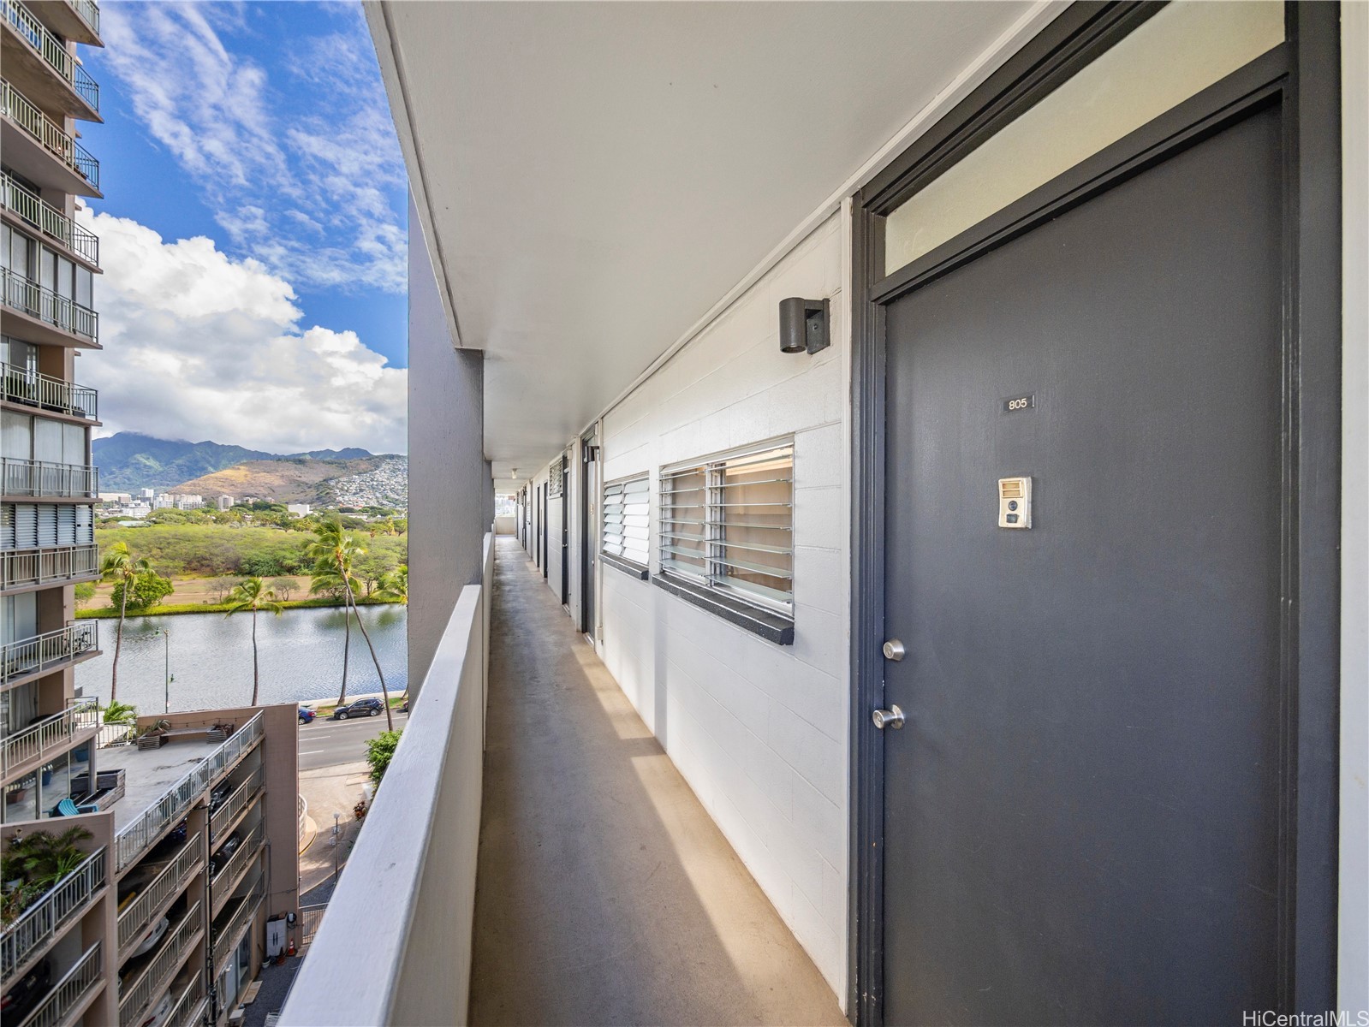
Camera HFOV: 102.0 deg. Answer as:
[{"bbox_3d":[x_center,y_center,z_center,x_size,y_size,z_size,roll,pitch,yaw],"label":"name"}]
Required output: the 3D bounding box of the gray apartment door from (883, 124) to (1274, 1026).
[{"bbox_3d":[0.759,0.458,1.224,0.045,2.130,0.910,0,1,-19],"label":"gray apartment door"}]

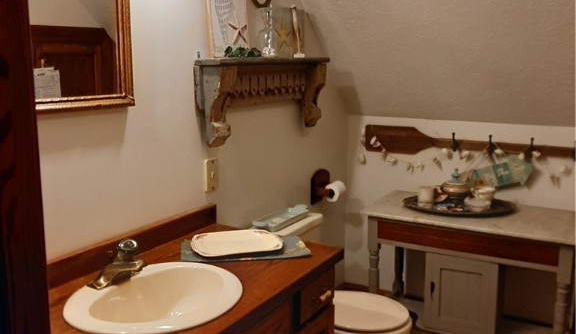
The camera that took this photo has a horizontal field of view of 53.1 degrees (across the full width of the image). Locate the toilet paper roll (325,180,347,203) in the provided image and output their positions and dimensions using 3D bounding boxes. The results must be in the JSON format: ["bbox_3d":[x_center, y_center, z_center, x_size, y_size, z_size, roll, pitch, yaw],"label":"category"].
[{"bbox_3d":[0.243,0.122,2.937,0.098,0.098,0.103,6,12,30],"label":"toilet paper roll"}]

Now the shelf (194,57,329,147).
[{"bbox_3d":[-0.063,-0.282,2.371,0.118,0.325,0.840,6,12,30],"label":"shelf"}]

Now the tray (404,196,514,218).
[{"bbox_3d":[0.792,0.181,2.692,0.485,0.035,0.375,2,11,13],"label":"tray"}]

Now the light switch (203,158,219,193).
[{"bbox_3d":[-0.277,0.031,2.160,0.014,0.118,0.073,6,12,30],"label":"light switch"}]

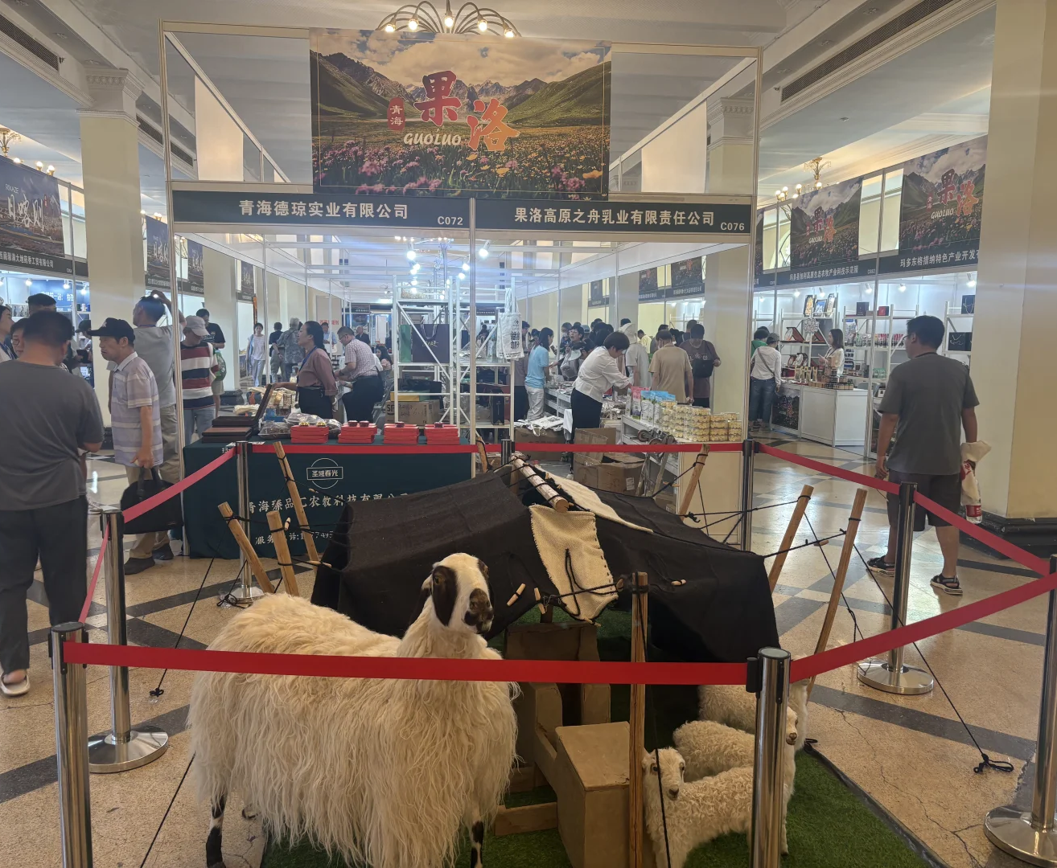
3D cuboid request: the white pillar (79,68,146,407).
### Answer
[{"bbox_3d":[-5.194,-2.131,11.031,0.580,4.620,0.610,0,7,-7],"label":"white pillar"}]

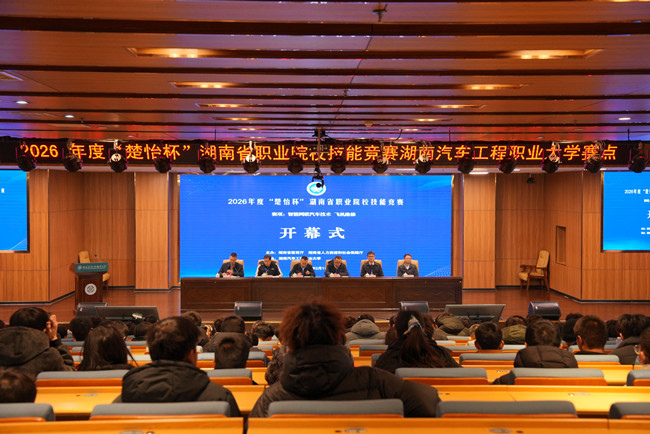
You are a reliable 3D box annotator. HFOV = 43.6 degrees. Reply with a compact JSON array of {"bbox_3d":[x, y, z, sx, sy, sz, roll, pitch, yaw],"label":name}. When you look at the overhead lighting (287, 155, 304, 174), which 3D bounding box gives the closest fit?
[{"bbox_3d":[-0.580,-1.062,15.979,0.360,0.460,0.380,0,2,-2],"label":"overhead lighting"}]

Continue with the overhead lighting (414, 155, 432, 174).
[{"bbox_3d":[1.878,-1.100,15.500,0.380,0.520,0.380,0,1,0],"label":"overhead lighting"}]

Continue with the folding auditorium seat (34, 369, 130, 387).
[{"bbox_3d":[-1.170,1.202,4.176,0.520,0.950,0.620,0,2,-1],"label":"folding auditorium seat"}]

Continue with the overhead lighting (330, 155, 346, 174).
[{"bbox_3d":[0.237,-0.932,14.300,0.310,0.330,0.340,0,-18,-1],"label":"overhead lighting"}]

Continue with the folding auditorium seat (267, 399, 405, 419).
[{"bbox_3d":[0.034,1.018,2.959,0.480,0.860,0.580,0,2,0],"label":"folding auditorium seat"}]

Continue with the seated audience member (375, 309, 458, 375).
[{"bbox_3d":[0.466,1.062,4.319,0.500,1.150,0.720,0,2,-2],"label":"seated audience member"}]

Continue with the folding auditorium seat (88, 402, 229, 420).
[{"bbox_3d":[-0.570,1.090,2.930,0.510,0.920,0.600,0,1,0],"label":"folding auditorium seat"}]

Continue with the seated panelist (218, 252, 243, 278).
[{"bbox_3d":[-2.160,1.490,18.750,0.600,1.290,0.720,0,1,0],"label":"seated panelist"}]

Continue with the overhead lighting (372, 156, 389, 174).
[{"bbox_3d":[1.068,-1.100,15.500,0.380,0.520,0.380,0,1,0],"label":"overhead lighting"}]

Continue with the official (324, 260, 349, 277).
[{"bbox_3d":[0.294,1.540,19.620,0.550,1.200,0.750,0,2,-1],"label":"official"}]

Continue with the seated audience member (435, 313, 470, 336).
[{"bbox_3d":[1.455,1.690,9.350,0.500,1.180,0.720,0,1,0],"label":"seated audience member"}]

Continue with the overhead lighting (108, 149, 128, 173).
[{"bbox_3d":[-4.028,-1.112,15.854,0.370,0.500,0.380,0,2,-2],"label":"overhead lighting"}]

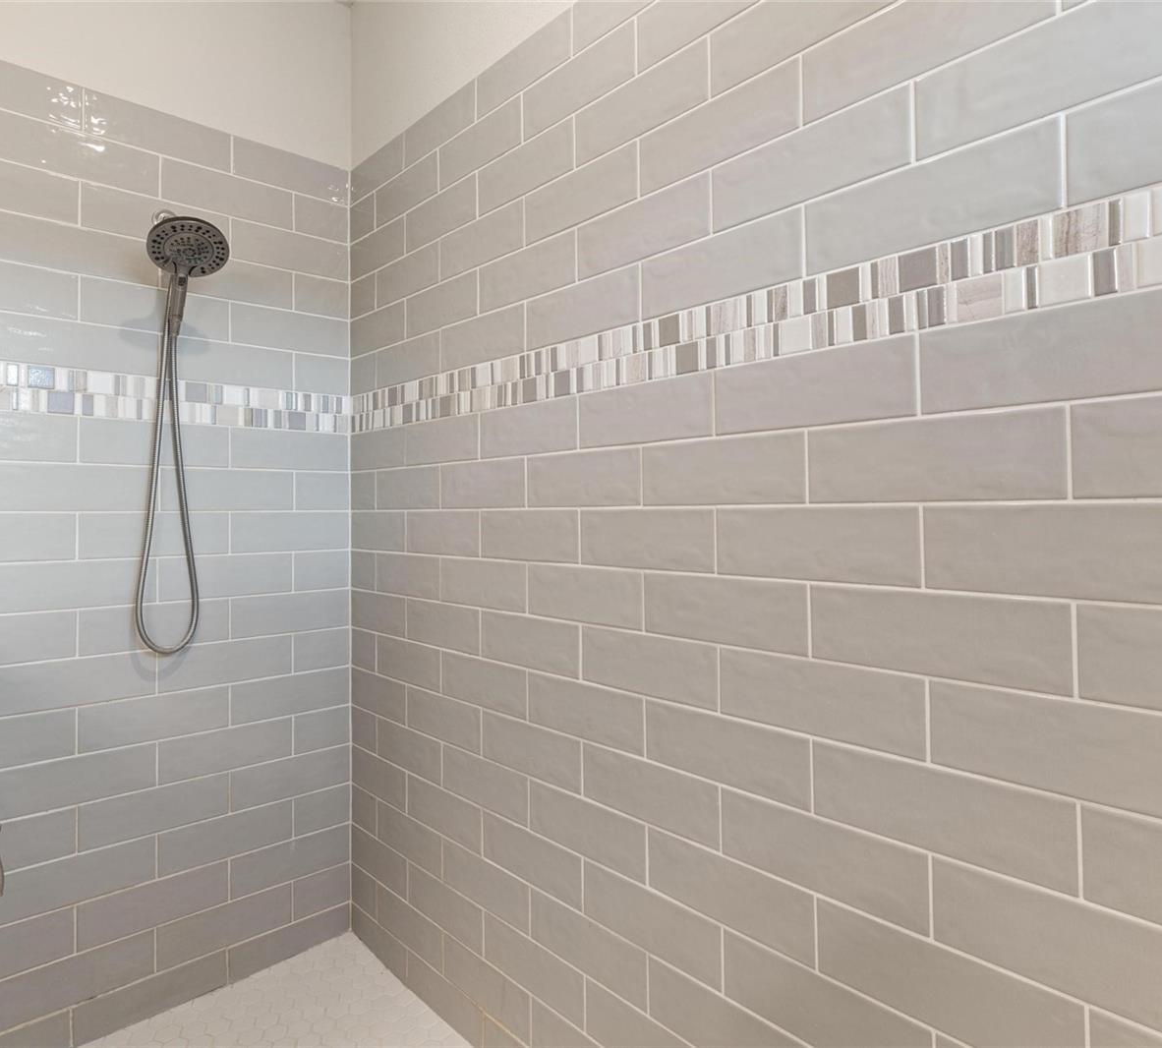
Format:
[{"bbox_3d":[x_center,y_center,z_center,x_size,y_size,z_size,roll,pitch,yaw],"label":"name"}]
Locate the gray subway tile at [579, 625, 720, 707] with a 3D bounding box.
[{"bbox_3d":[0.108,0.237,1.176,0.010,0.100,0.300,1,-1,-44],"label":"gray subway tile"}]

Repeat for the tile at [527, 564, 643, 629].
[{"bbox_3d":[0.003,0.132,1.292,0.010,0.102,0.302,1,-1,-44],"label":"tile"}]

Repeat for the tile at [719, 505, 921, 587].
[{"bbox_3d":[0.317,0.028,0.966,0.010,0.100,0.300,1,-1,-44],"label":"tile"}]

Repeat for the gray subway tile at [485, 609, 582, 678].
[{"bbox_3d":[-0.103,0.232,1.393,0.009,0.101,0.299,0,0,-45],"label":"gray subway tile"}]

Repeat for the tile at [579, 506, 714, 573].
[{"bbox_3d":[0.107,0.026,1.187,0.010,0.102,0.302,1,-1,-44],"label":"tile"}]

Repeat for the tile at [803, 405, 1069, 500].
[{"bbox_3d":[0.425,-0.077,0.864,0.009,0.101,0.299,0,0,-45],"label":"tile"}]

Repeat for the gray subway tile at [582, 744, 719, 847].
[{"bbox_3d":[0.112,0.451,1.177,0.010,0.102,0.302,1,-1,-44],"label":"gray subway tile"}]

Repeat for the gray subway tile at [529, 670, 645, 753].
[{"bbox_3d":[0.004,0.342,1.280,0.010,0.100,0.300,1,-1,-44],"label":"gray subway tile"}]

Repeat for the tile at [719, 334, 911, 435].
[{"bbox_3d":[0.314,-0.186,0.976,0.009,0.101,0.299,0,0,-45],"label":"tile"}]

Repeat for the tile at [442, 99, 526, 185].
[{"bbox_3d":[-0.215,-0.814,1.507,0.009,0.101,0.299,0,0,-45],"label":"tile"}]

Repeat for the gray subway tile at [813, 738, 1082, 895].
[{"bbox_3d":[0.428,0.347,0.854,0.010,0.102,0.302,1,-1,-44],"label":"gray subway tile"}]

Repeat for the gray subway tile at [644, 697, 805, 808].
[{"bbox_3d":[0.215,0.344,1.065,0.010,0.100,0.300,1,-1,-44],"label":"gray subway tile"}]

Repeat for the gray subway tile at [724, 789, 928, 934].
[{"bbox_3d":[0.321,0.450,0.956,0.010,0.100,0.300,1,-1,-44],"label":"gray subway tile"}]

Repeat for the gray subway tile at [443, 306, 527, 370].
[{"bbox_3d":[-0.214,-0.396,1.512,0.010,0.100,0.300,1,-1,-44],"label":"gray subway tile"}]

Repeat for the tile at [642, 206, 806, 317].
[{"bbox_3d":[0.208,-0.395,1.088,0.010,0.102,0.302,1,-1,-44],"label":"tile"}]

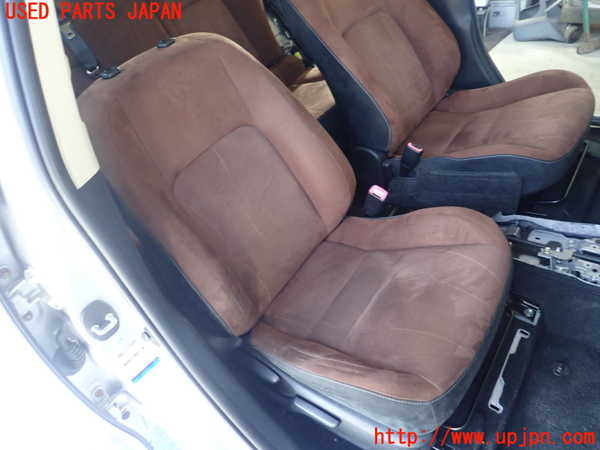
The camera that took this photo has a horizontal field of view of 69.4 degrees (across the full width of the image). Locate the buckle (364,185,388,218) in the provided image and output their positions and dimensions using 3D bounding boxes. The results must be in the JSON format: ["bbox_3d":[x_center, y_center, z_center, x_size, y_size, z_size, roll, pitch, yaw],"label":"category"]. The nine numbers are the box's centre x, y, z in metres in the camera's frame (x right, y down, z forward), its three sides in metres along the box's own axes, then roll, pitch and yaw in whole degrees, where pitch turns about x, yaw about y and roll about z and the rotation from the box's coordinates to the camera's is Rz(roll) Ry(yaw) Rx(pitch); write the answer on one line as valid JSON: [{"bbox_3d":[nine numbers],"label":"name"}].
[{"bbox_3d":[0.206,-0.057,1.188,0.044,0.090,0.028,32,56,17],"label":"buckle"}]

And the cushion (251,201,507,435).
[{"bbox_3d":[0.162,0.144,0.973,0.520,0.135,0.490,12,47,39],"label":"cushion"}]

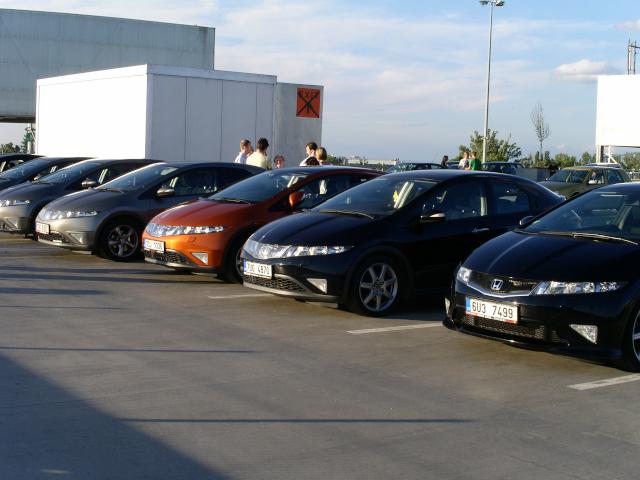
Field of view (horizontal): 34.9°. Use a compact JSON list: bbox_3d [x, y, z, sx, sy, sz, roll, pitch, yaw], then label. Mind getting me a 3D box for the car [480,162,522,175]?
[{"bbox_3d":[7.771,-2.754,46.507,4.200,1.540,1.750,-2,6,-39],"label":"car"}]

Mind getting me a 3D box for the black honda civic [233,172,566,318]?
[{"bbox_3d":[1.076,-0.055,11.319,4.250,1.460,1.790,-2,5,-36],"label":"black honda civic"}]

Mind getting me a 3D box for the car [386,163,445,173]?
[{"bbox_3d":[4.134,-2.847,45.019,4.500,1.450,1.760,-2,6,-40],"label":"car"}]

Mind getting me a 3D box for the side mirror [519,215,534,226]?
[{"bbox_3d":[1.915,-0.174,9.316,0.140,0.150,0.220,-2,6,-38],"label":"side mirror"}]

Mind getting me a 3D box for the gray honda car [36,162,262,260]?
[{"bbox_3d":[-2.233,-0.506,15.649,4.250,1.450,1.790,-2,6,-36],"label":"gray honda car"}]

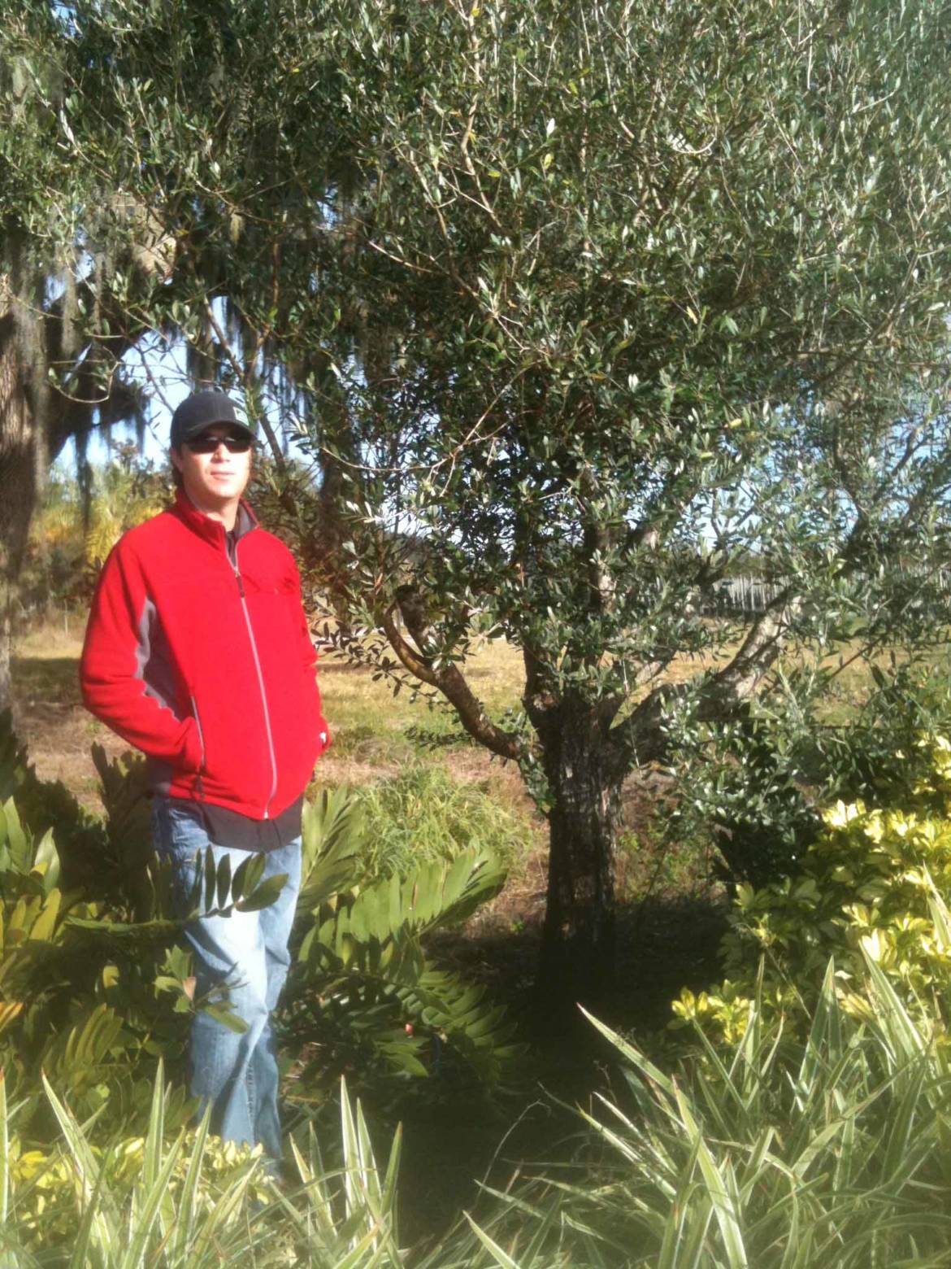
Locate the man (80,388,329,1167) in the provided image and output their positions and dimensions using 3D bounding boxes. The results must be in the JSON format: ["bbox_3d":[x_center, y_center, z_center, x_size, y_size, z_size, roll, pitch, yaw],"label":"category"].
[{"bbox_3d":[-0.605,0.355,2.880,0.580,1.830,0.370,-2,4,-41],"label":"man"}]

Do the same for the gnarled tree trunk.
[{"bbox_3d":[0.327,0.695,4.150,0.290,1.000,0.280,0,3,0],"label":"gnarled tree trunk"}]

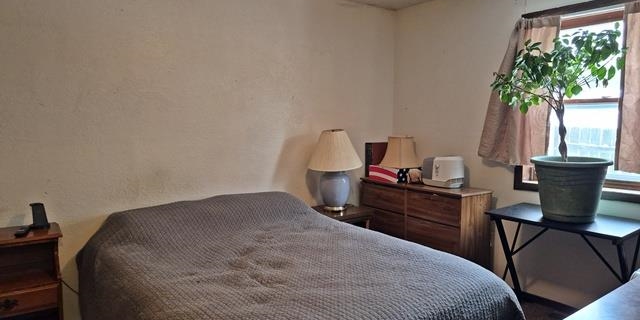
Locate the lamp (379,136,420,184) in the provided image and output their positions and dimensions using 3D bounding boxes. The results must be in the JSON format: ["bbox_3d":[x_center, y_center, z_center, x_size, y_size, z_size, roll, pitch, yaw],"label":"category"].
[{"bbox_3d":[0.728,-0.004,3.815,0.380,0.410,0.380,-5,8,-37],"label":"lamp"}]

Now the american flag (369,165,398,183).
[{"bbox_3d":[0.612,0.133,3.818,0.130,0.135,0.310,-5,8,-41],"label":"american flag"}]

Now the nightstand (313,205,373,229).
[{"bbox_3d":[0.124,0.706,3.561,0.480,0.595,0.390,-5,8,-37],"label":"nightstand"}]

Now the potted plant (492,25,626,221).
[{"bbox_3d":[1.495,-0.224,2.690,0.620,1.175,0.740,-5,8,-37],"label":"potted plant"}]

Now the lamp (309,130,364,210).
[{"bbox_3d":[0.125,0.082,3.492,0.435,0.665,0.435,0,6,0],"label":"lamp"}]

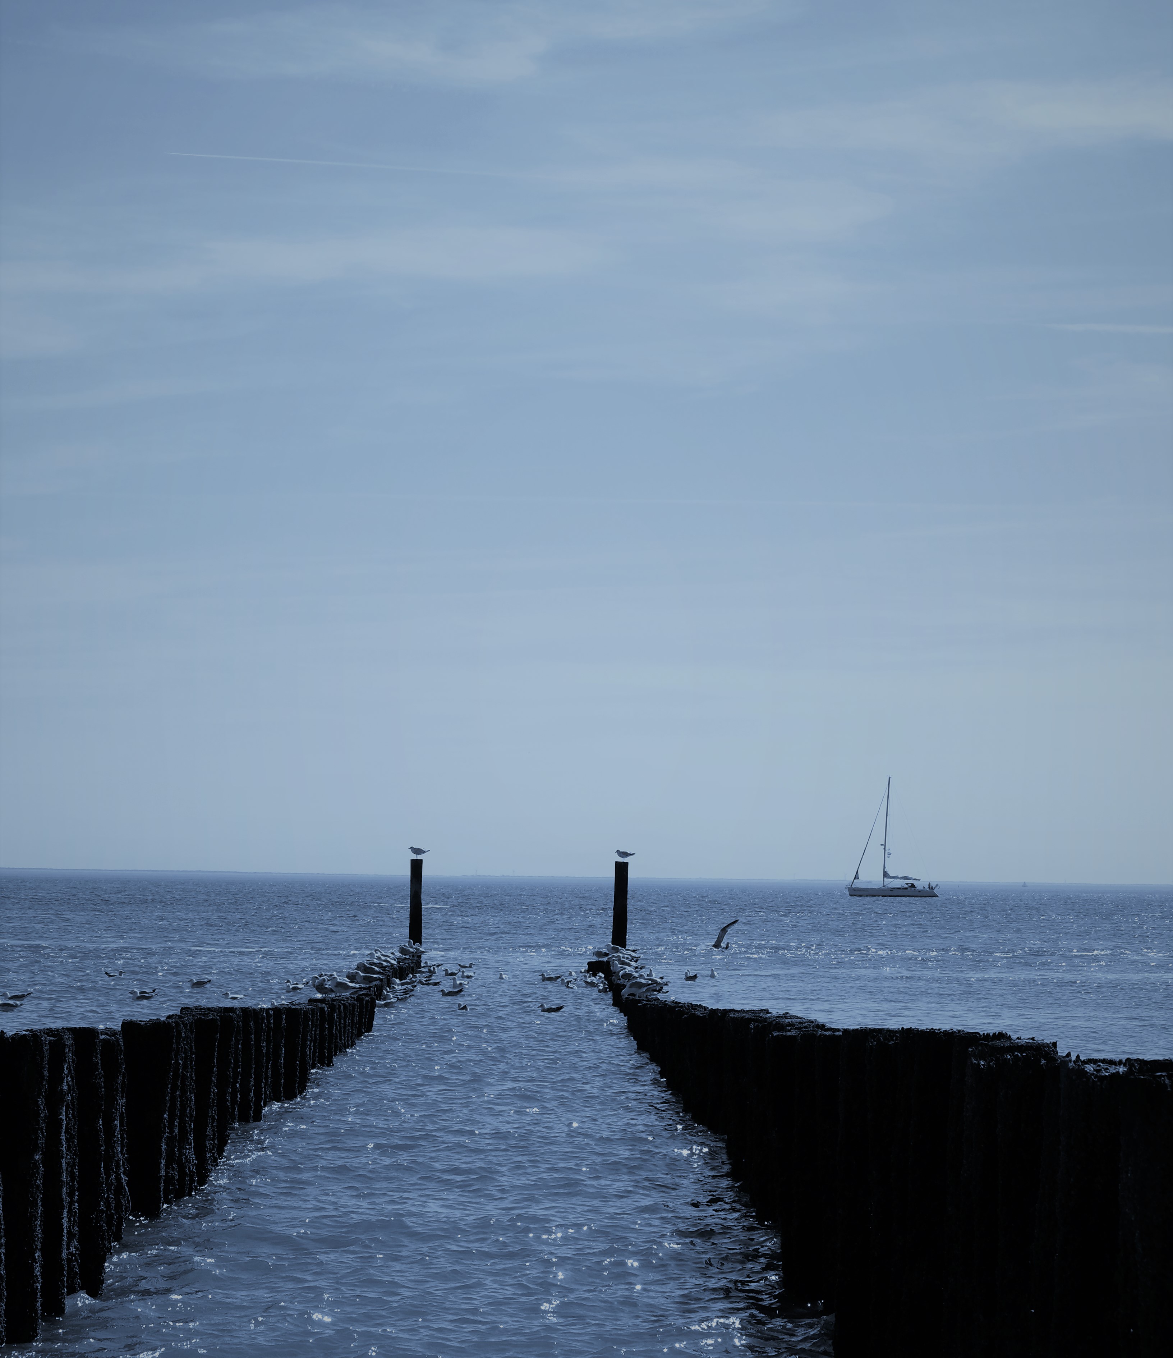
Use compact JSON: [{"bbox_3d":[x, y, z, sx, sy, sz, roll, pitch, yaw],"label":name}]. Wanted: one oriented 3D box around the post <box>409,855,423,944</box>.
[{"bbox_3d":[-3.310,4.417,79.000,0.240,1.830,0.240,1,-3,0],"label":"post"}]

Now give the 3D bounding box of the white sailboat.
[{"bbox_3d":[37.750,19.536,500.000,11.100,14.800,3.600,1,-3,0],"label":"white sailboat"}]

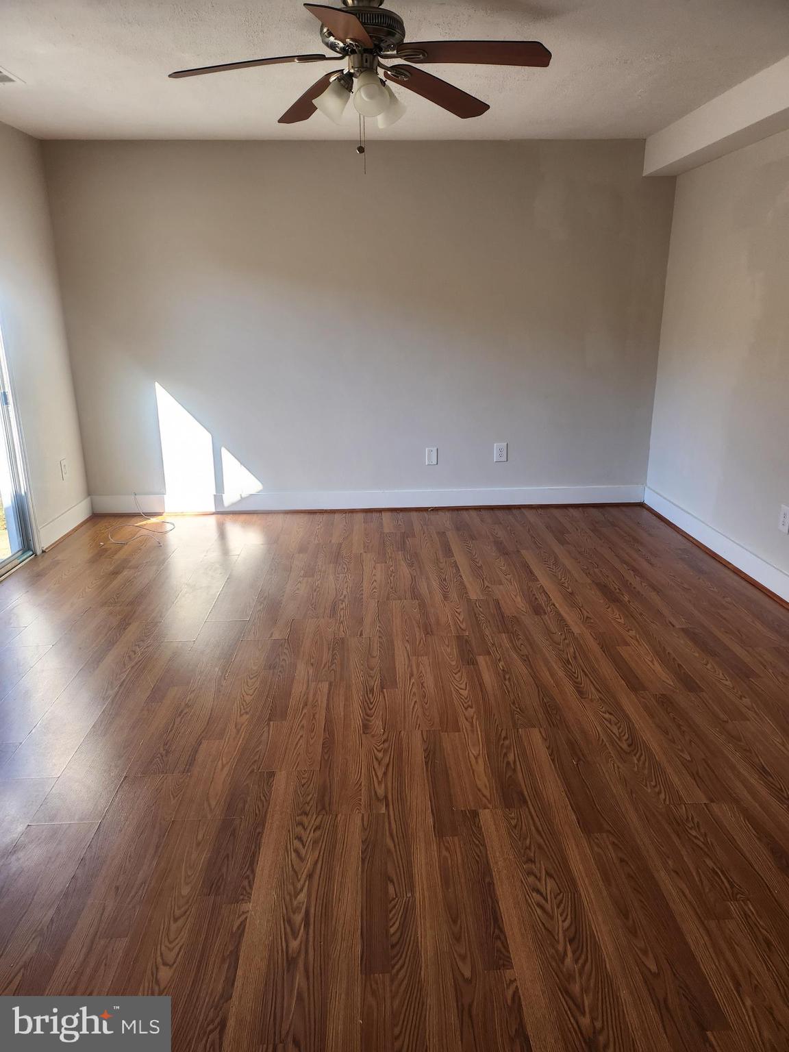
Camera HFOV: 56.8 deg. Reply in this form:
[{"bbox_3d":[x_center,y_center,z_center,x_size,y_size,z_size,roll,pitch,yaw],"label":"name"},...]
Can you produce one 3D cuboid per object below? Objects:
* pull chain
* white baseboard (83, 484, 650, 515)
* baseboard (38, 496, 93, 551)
[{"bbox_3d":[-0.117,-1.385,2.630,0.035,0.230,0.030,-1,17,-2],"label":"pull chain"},{"bbox_3d":[-0.172,-0.190,5.309,4.000,0.145,0.020,-1,17,-2],"label":"white baseboard"},{"bbox_3d":[-2.166,-0.023,4.821,0.020,0.145,0.855,-1,17,-2],"label":"baseboard"}]

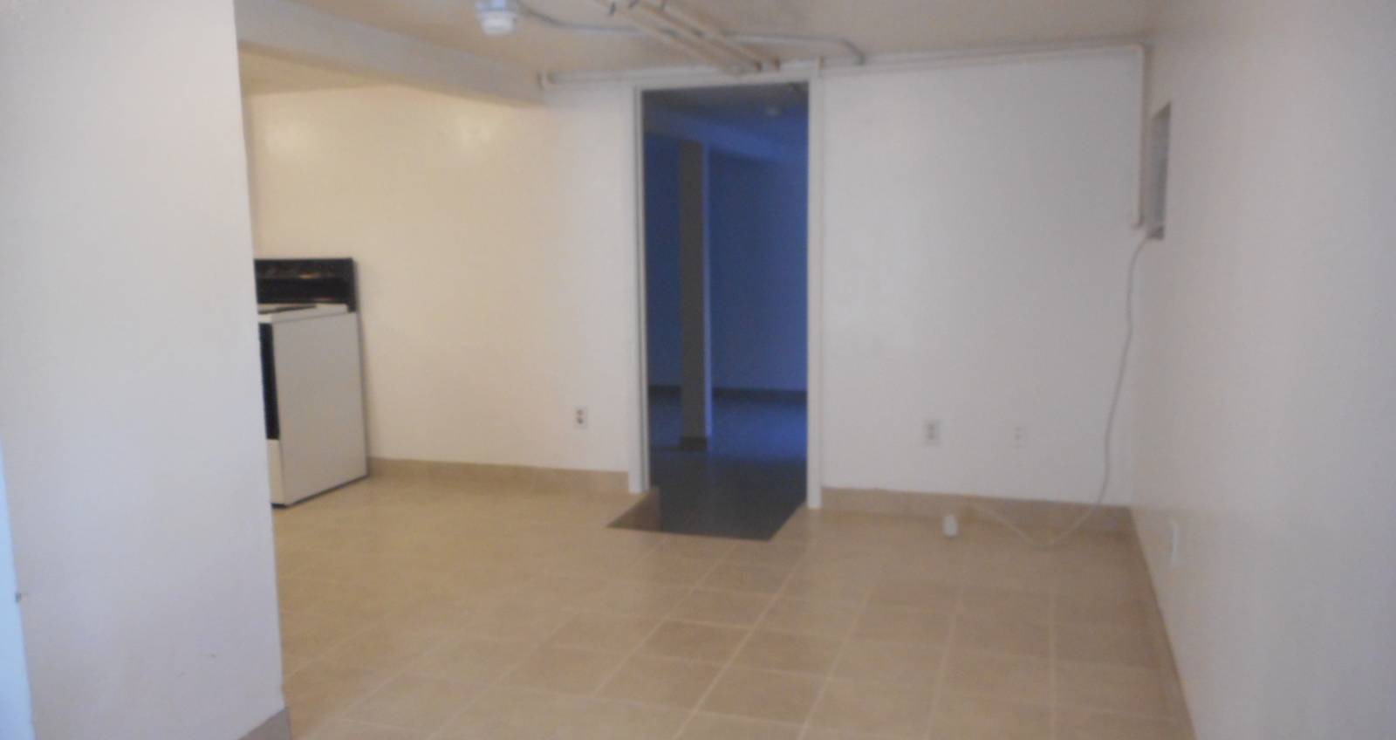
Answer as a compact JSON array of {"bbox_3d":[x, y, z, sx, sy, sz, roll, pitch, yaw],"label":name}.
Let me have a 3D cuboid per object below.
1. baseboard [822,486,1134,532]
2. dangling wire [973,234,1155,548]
[{"bbox_3d":[1.216,0.621,4.504,1.360,0.110,0.015,1,8,19],"label":"baseboard"},{"bbox_3d":[1.490,0.084,4.180,0.660,1.250,0.300,1,8,18],"label":"dangling wire"}]

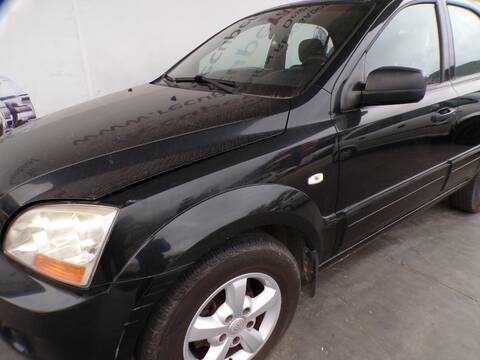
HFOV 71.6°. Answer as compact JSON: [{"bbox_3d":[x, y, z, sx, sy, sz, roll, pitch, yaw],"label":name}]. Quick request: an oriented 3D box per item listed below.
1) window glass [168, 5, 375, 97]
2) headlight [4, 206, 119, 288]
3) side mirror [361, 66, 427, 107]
[{"bbox_3d":[0.025,-0.795,2.030,0.853,0.150,1.400,-48,40,-14],"label":"window glass"},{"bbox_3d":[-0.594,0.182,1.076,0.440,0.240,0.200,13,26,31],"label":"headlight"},{"bbox_3d":[0.665,-0.402,1.418,0.230,0.165,0.130,19,29,40],"label":"side mirror"}]

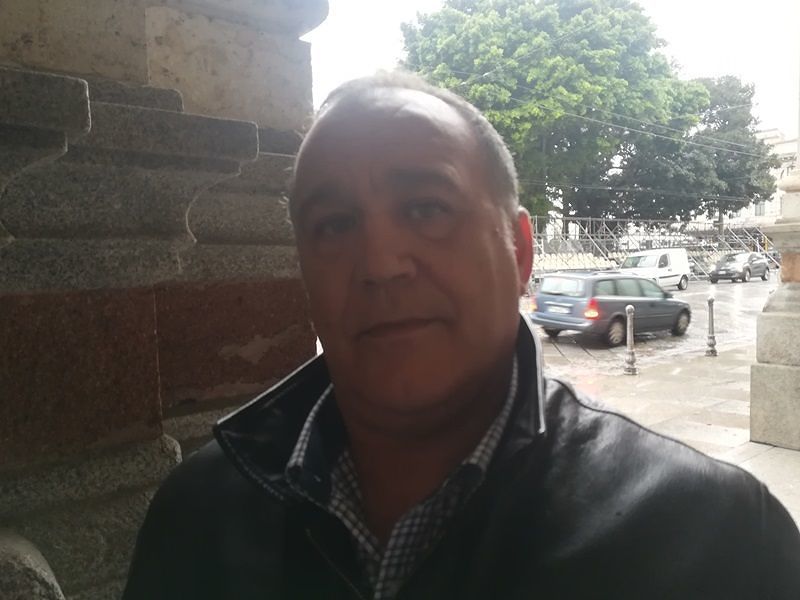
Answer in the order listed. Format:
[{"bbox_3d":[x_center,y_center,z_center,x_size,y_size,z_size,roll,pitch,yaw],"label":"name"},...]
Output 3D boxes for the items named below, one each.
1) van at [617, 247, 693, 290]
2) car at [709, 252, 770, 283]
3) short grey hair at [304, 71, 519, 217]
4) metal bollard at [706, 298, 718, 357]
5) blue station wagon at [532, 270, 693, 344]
[{"bbox_3d":[10.674,-1.213,25.550,4.300,1.810,1.700,-4,4,-41],"label":"van"},{"bbox_3d":[17.444,-1.666,30.791,4.200,1.510,1.760,-4,4,-40],"label":"car"},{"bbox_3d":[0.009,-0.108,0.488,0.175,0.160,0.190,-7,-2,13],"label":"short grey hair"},{"bbox_3d":[5.058,0.430,9.750,0.180,0.975,0.180,0,4,27],"label":"metal bollard"},{"bbox_3d":[4.848,0.102,13.379,4.280,1.490,1.730,-4,4,-37],"label":"blue station wagon"}]

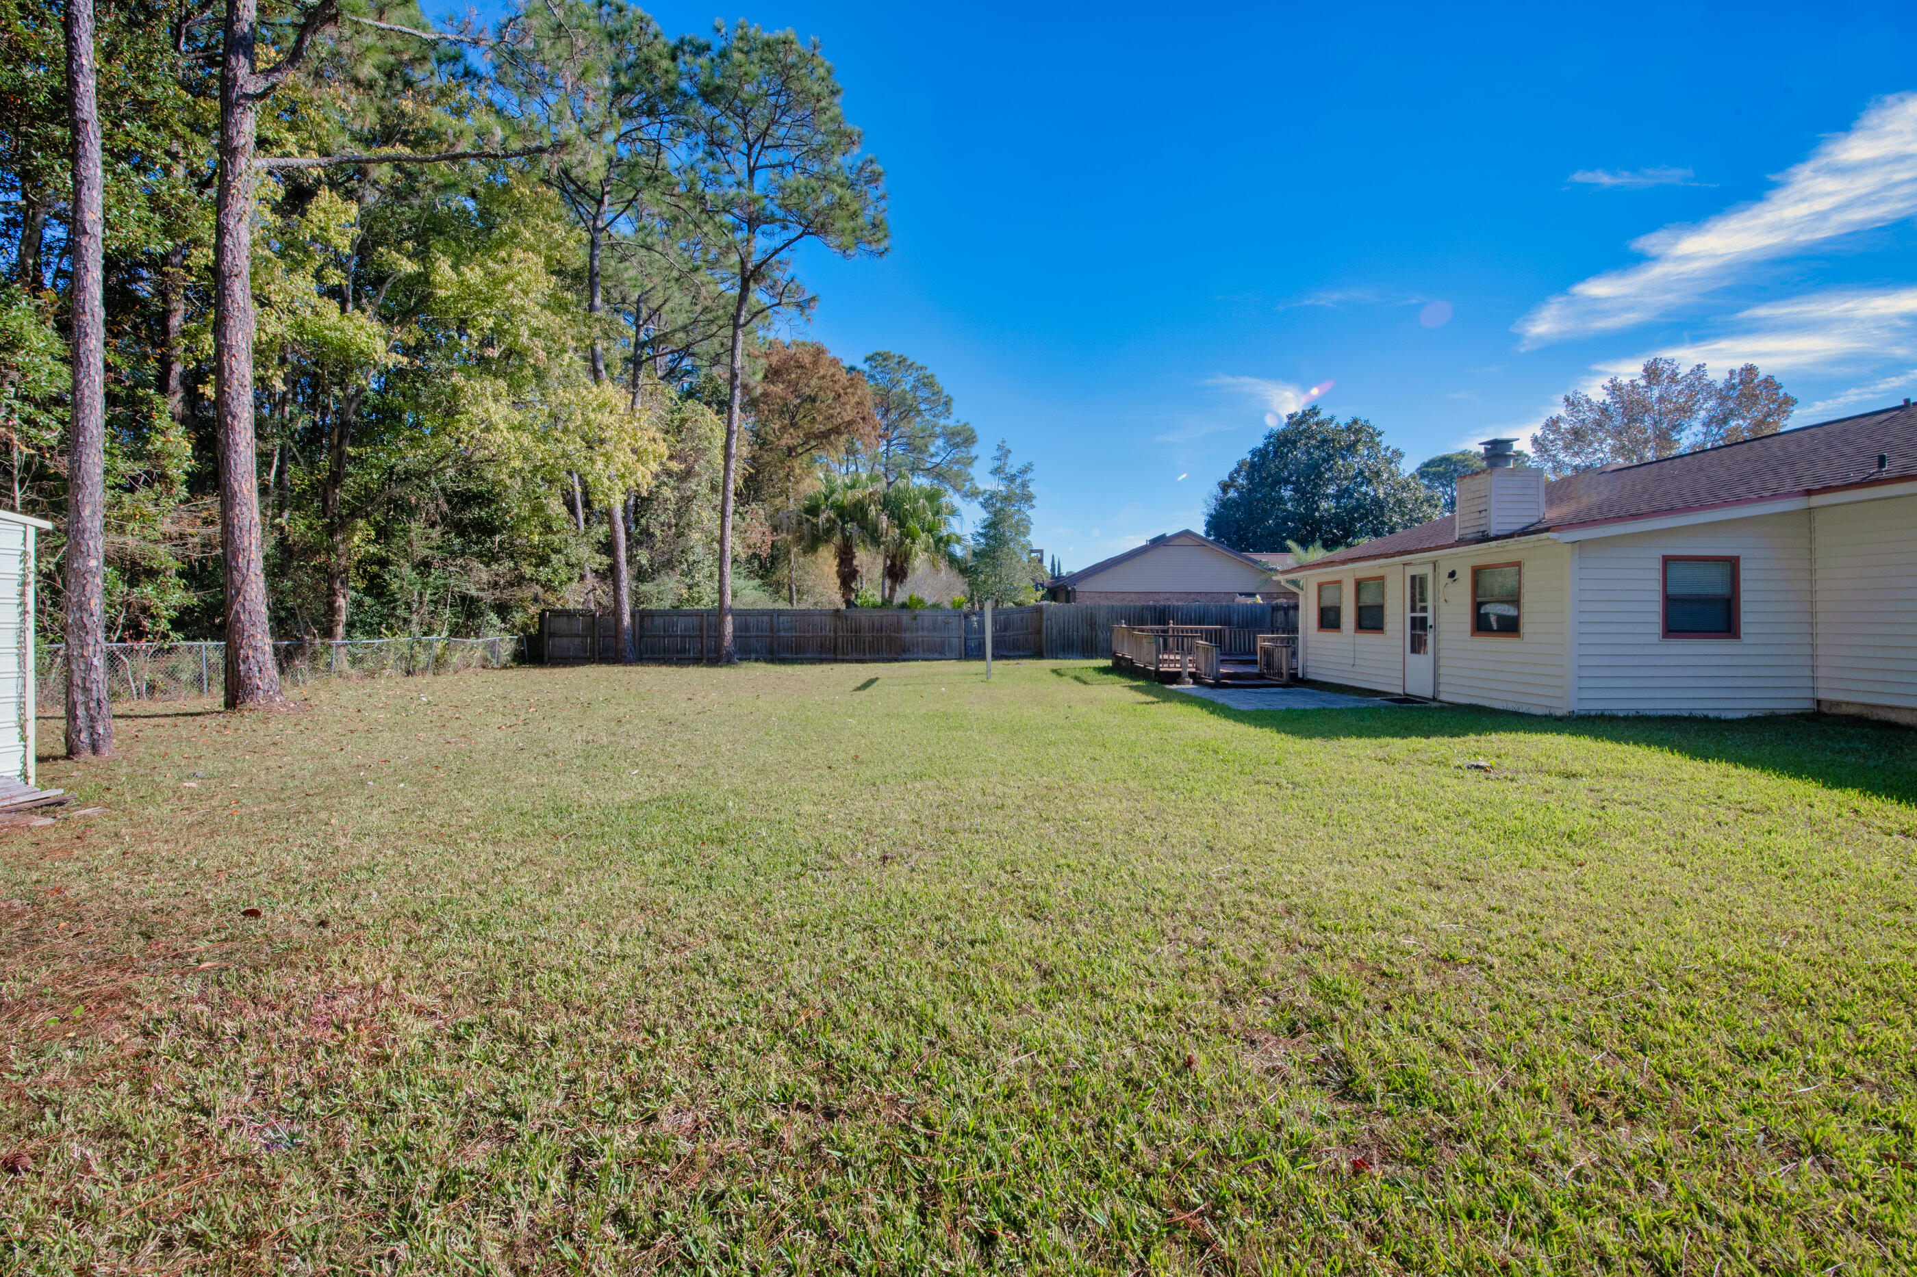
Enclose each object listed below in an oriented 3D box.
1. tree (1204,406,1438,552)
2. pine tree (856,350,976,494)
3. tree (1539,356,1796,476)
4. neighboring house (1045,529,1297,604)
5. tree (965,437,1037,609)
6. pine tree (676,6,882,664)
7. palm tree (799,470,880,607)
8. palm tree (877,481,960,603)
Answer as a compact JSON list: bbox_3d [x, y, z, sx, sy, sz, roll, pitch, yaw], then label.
[{"bbox_3d":[20.550,-6.454,43.000,12.121,13.885,12.121,0,1,0],"label":"tree"},{"bbox_3d":[-2.491,-8.053,43.000,7.021,17.083,7.021,0,1,0],"label":"pine tree"},{"bbox_3d":[29.806,-5.698,32.000,8.583,12.660,8.583,0,1,0],"label":"tree"},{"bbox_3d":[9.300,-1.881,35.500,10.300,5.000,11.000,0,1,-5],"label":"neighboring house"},{"bbox_3d":[1.682,-3.720,30.500,2.938,8.744,2.938,0,1,0],"label":"tree"},{"bbox_3d":[-5.868,-10.069,25.300,6.830,21.664,6.830,0,1,0],"label":"pine tree"},{"bbox_3d":[-4.747,-2.994,29.800,3.312,7.309,3.312,0,1,0],"label":"palm tree"},{"bbox_3d":[-1.596,-2.781,29.500,3.257,6.891,3.257,0,1,0],"label":"palm tree"}]

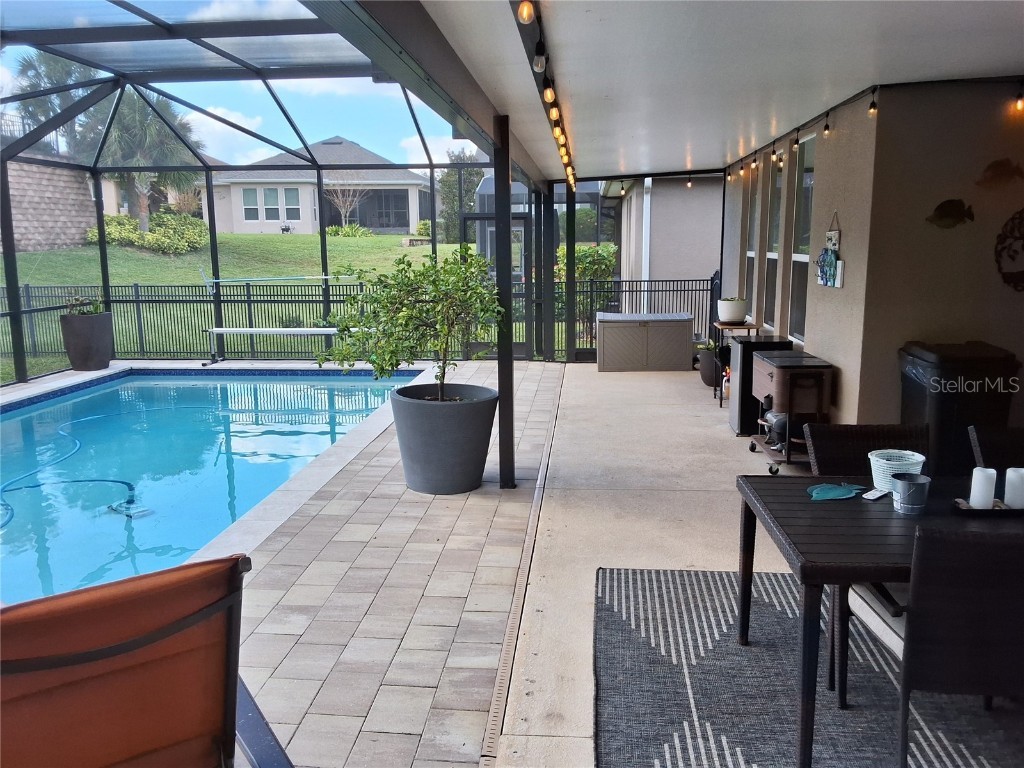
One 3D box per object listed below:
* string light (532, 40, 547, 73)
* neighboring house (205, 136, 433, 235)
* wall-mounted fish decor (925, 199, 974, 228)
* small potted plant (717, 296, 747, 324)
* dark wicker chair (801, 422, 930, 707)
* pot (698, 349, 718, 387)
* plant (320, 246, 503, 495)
[{"bbox_3d":[0.099,-1.181,2.989,0.046,0.115,0.046,0,10,5],"label":"string light"},{"bbox_3d":[-9.645,-11.678,48.771,11.437,5.603,14.000,0,10,5],"label":"neighboring house"},{"bbox_3d":[2.777,-1.075,5.247,0.292,0.183,0.040,0,10,5],"label":"wall-mounted fish decor"},{"bbox_3d":[2.242,-0.749,8.412,0.294,0.269,0.294,0,10,5],"label":"small potted plant"},{"bbox_3d":[1.498,0.674,3.313,0.550,0.910,0.630,0,10,5],"label":"dark wicker chair"},{"bbox_3d":[2.338,-0.191,9.563,0.320,0.418,0.320,0,10,5],"label":"pot"},{"bbox_3d":[-0.702,-0.115,5.751,1.283,1.651,1.050,0,10,5],"label":"plant"}]

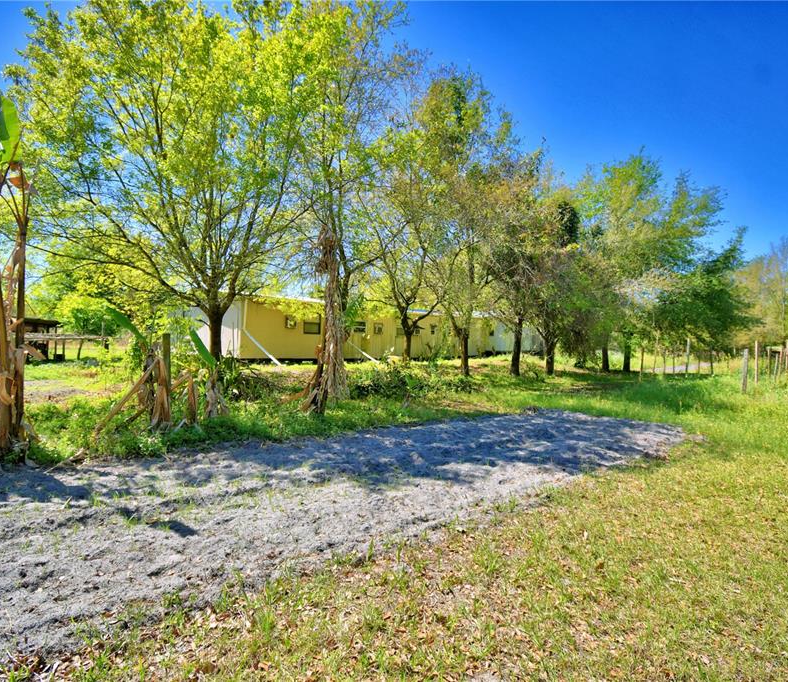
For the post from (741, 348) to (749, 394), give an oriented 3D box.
[{"bbox_3d":[10.549,0.936,12.800,0.105,1.400,0.105,2,-1,39],"label":"post"}]

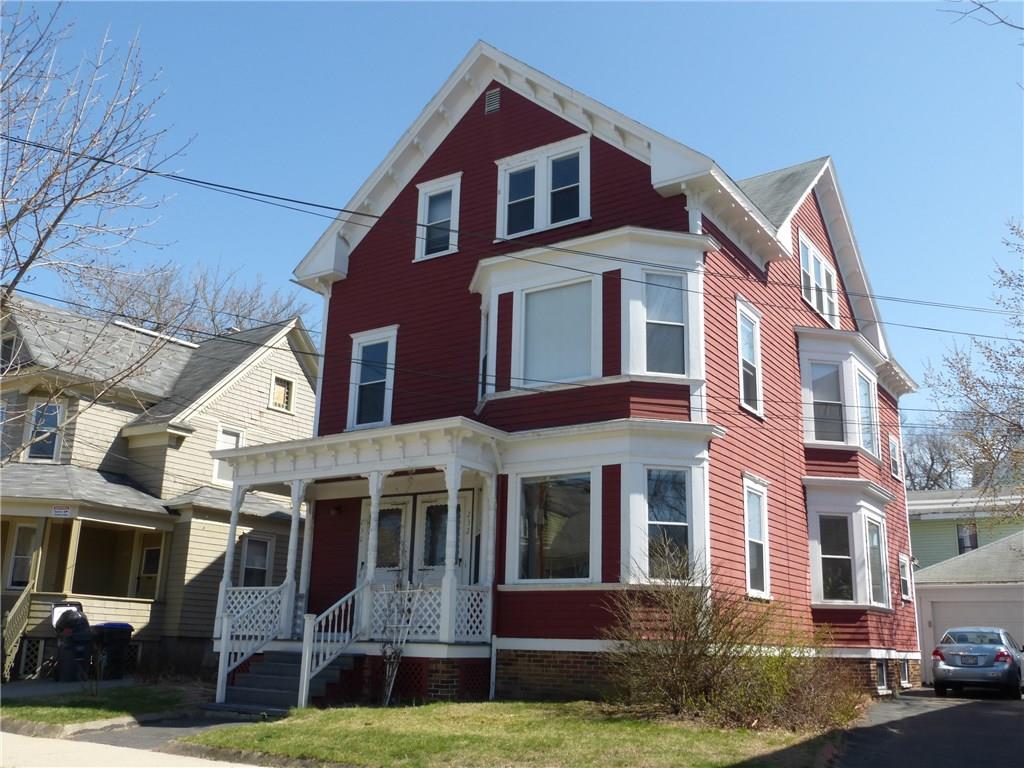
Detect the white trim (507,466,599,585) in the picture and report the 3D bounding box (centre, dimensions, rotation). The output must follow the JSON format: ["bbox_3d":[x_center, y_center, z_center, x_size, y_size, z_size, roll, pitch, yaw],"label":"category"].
[{"bbox_3d":[0.604,2.134,13.719,1.632,1.691,0.117,-9,-19,33],"label":"white trim"}]

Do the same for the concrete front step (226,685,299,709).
[{"bbox_3d":[-3.497,4.496,13.127,1.498,0.175,0.339,-9,-19,33],"label":"concrete front step"}]

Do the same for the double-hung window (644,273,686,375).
[{"bbox_3d":[2.335,-0.926,13.932,0.658,1.645,0.117,5,-16,-10],"label":"double-hung window"}]

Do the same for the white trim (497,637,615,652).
[{"bbox_3d":[0.604,3.759,13.197,2.024,0.164,0.070,-9,-19,33],"label":"white trim"}]

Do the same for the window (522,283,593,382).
[{"bbox_3d":[0.736,-0.810,14.533,1.264,1.591,0.117,-9,-19,33],"label":"window"}]

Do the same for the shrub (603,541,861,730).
[{"bbox_3d":[2.926,3.334,12.283,2.457,2.059,3.276,-9,-19,33],"label":"shrub"}]

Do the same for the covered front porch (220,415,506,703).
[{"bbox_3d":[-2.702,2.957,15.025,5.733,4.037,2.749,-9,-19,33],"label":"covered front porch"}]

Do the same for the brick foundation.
[{"bbox_3d":[0.678,4.185,13.177,2.059,0.661,0.234,-9,-19,33],"label":"brick foundation"}]

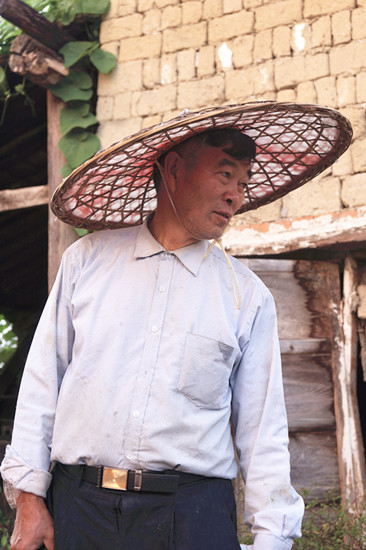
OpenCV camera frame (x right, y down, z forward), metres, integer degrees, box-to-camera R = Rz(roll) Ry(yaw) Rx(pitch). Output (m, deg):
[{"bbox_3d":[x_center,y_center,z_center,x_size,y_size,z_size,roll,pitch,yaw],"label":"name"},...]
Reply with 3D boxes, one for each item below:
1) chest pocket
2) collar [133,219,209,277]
[{"bbox_3d":[0.044,0.182,1.990,0.112,0.132,0.025,12,-9,-22],"label":"chest pocket"},{"bbox_3d":[-0.021,-0.056,2.060,0.145,0.100,0.140,10,-5,-2],"label":"collar"}]

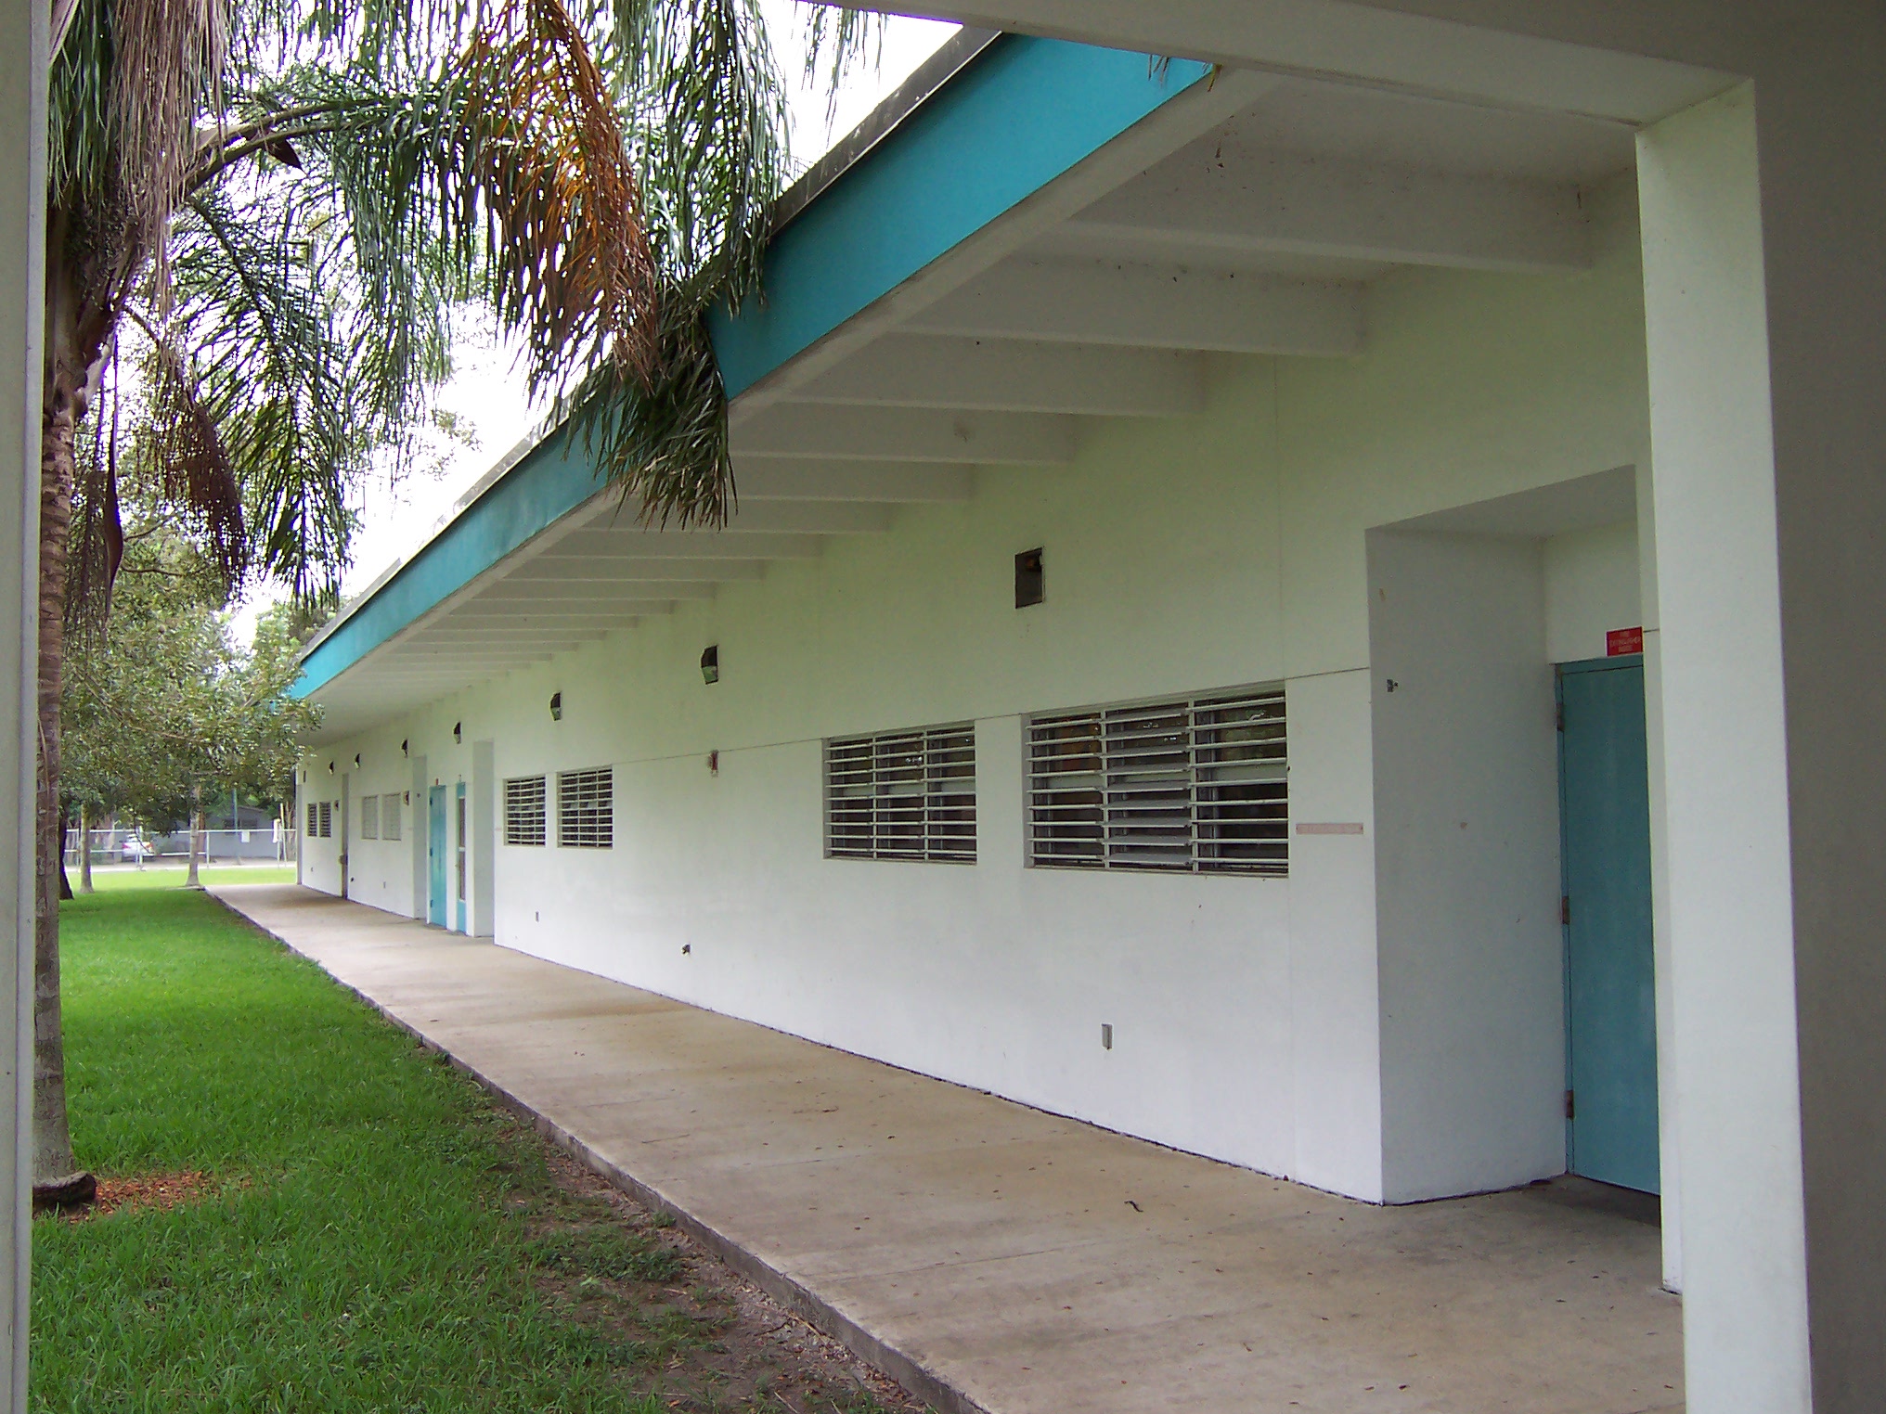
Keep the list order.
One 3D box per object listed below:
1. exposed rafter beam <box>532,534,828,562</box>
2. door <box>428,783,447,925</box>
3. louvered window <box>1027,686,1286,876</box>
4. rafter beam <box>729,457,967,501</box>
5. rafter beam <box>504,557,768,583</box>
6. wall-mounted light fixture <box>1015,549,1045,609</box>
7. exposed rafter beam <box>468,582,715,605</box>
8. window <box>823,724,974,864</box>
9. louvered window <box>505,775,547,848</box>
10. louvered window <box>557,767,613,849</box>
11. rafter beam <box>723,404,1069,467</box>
[{"bbox_3d":[-1.708,-1.102,12.849,1.914,0.274,0.118,-1,-3,-23],"label":"exposed rafter beam"},{"bbox_3d":[-7.312,2.168,28.534,0.071,2.018,1.569,0,-3,-23],"label":"door"},{"bbox_3d":[0.958,0.372,9.196,0.104,0.800,2.499,0,-3,-23],"label":"louvered window"},{"bbox_3d":[-0.731,-1.254,10.587,1.914,0.274,0.118,-1,-3,-23],"label":"rafter beam"},{"bbox_3d":[-2.189,-1.033,13.966,1.914,0.274,0.118,-1,-3,-23],"label":"rafter beam"},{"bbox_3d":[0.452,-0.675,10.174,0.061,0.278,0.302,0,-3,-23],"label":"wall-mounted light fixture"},{"bbox_3d":[-2.673,-0.964,15.086,1.914,0.274,0.118,-1,-3,-23],"label":"exposed rafter beam"},{"bbox_3d":[-0.265,0.547,12.029,0.104,0.800,2.494,0,-3,-23],"label":"window"},{"bbox_3d":[-4.721,1.185,22.357,0.104,0.800,2.424,0,-3,-23],"label":"louvered window"},{"bbox_3d":[-3.546,1.016,19.634,0.104,0.800,2.442,0,-3,-23],"label":"louvered window"},{"bbox_3d":[-0.253,-1.322,9.479,1.914,0.274,0.118,-1,-3,-23],"label":"rafter beam"}]

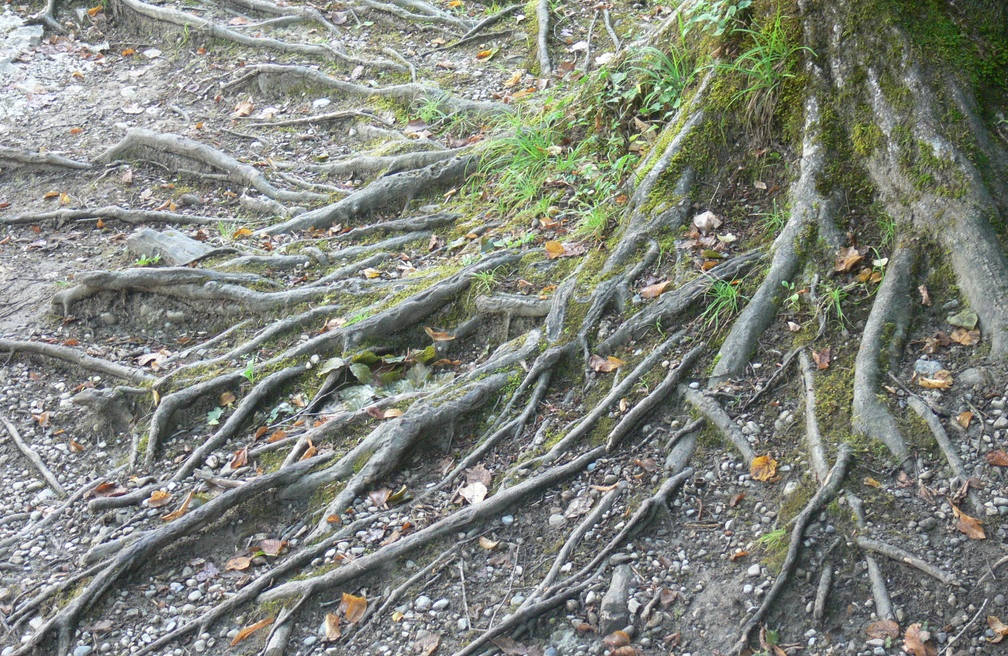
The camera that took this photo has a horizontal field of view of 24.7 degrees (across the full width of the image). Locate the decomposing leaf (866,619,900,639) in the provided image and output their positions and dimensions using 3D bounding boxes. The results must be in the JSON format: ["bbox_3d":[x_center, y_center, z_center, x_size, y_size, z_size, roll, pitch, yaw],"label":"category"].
[{"bbox_3d":[0.775,0.612,4.694,0.070,0.015,0.058,-2,36,0],"label":"decomposing leaf"}]

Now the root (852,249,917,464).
[{"bbox_3d":[0.918,0.054,5.550,0.140,0.140,0.660,4,42,4],"label":"root"}]

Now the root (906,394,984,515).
[{"bbox_3d":[0.967,0.269,5.051,0.045,0.040,0.376,-17,42,-6],"label":"root"}]

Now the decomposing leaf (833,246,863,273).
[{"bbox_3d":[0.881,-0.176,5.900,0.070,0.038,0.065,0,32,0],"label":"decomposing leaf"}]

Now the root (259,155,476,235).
[{"bbox_3d":[-0.387,-0.381,6.500,0.626,0.085,0.100,-17,29,-1],"label":"root"}]

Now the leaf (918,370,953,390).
[{"bbox_3d":[1.032,0.123,5.500,0.080,0.026,0.055,0,26,0],"label":"leaf"}]

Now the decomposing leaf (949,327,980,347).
[{"bbox_3d":[1.123,0.021,5.600,0.073,0.018,0.058,0,34,0],"label":"decomposing leaf"}]

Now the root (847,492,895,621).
[{"bbox_3d":[0.770,0.473,4.853,0.040,0.040,0.366,-7,40,-1],"label":"root"}]

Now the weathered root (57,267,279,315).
[{"bbox_3d":[-0.932,-0.103,6.300,0.610,0.085,0.110,-4,22,-10],"label":"weathered root"}]

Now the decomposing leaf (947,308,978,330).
[{"bbox_3d":[1.066,-0.020,5.349,0.075,0.035,0.060,-12,33,0],"label":"decomposing leaf"}]

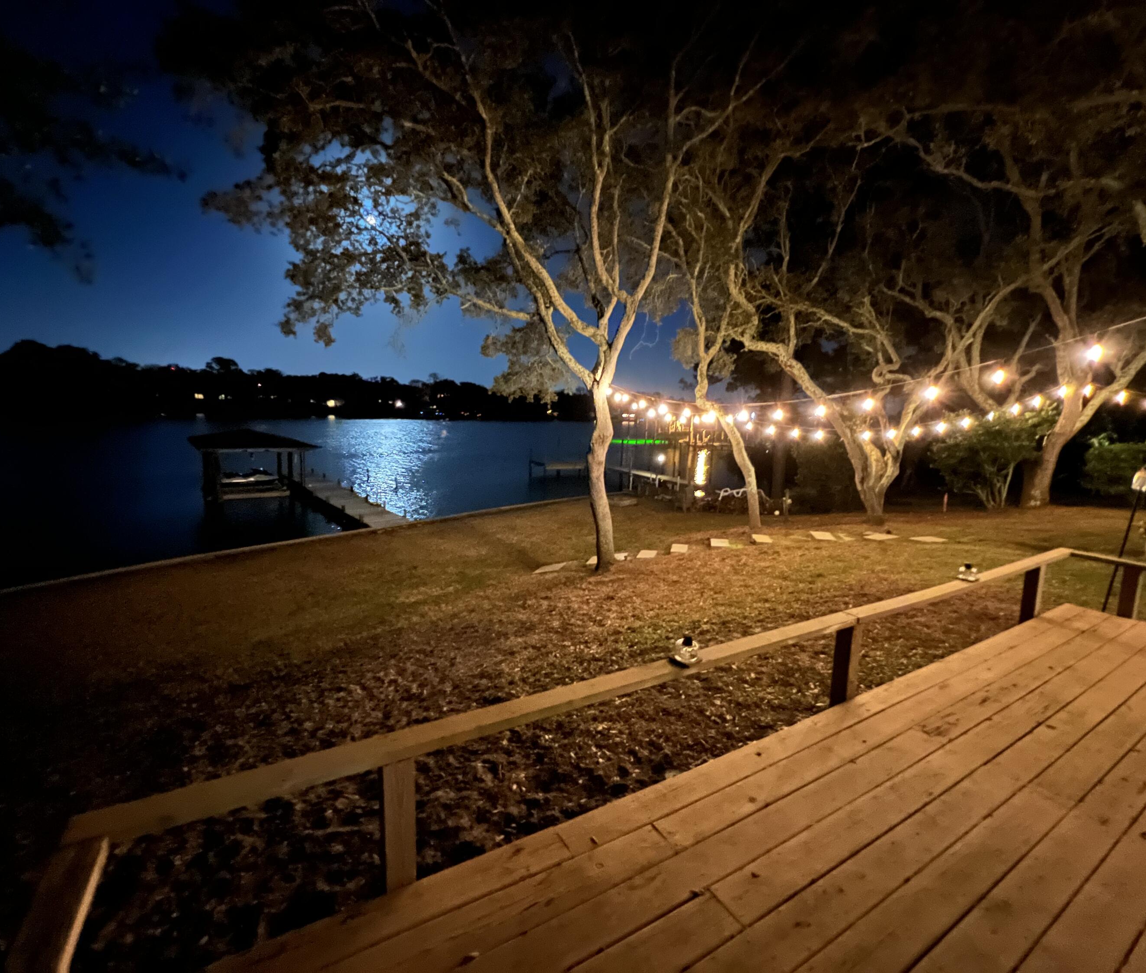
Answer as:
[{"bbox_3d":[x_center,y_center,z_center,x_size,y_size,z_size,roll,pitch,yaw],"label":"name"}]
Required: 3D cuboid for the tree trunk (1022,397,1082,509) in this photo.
[{"bbox_3d":[11.550,-0.794,11.750,0.850,2.650,0.600,9,12,44],"label":"tree trunk"}]

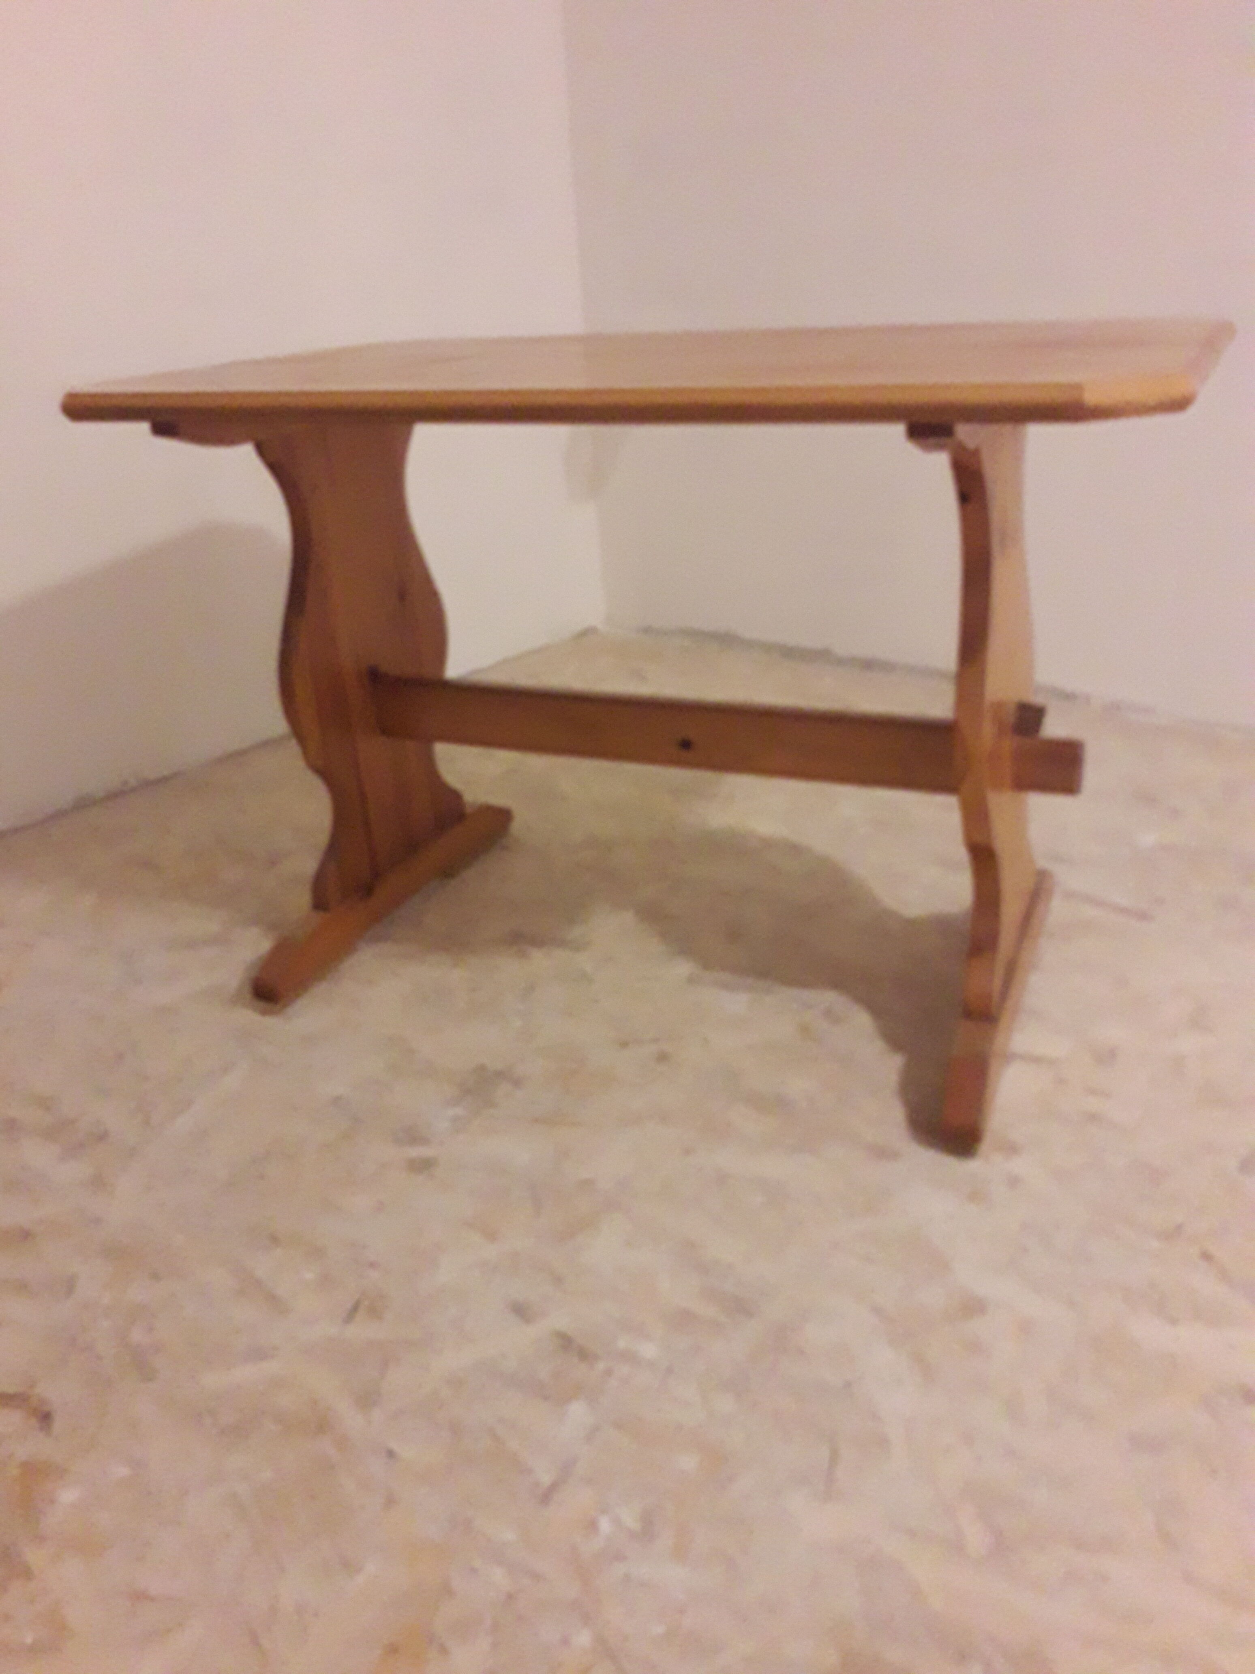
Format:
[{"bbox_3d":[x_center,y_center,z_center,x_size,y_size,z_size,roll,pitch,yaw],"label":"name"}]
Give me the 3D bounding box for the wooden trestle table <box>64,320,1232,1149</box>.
[{"bbox_3d":[0.038,-0.188,1.592,1.180,0.755,0.700,8,27,24],"label":"wooden trestle table"}]

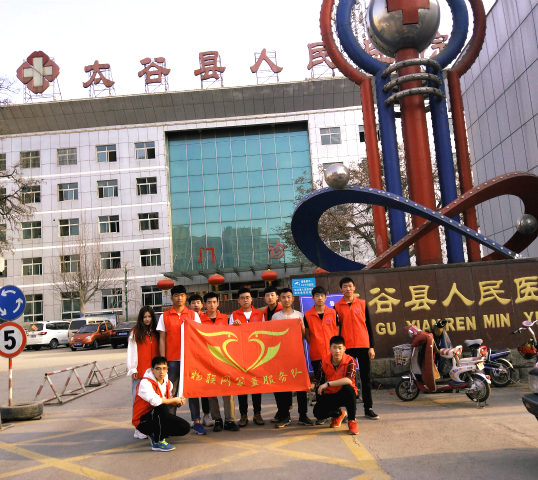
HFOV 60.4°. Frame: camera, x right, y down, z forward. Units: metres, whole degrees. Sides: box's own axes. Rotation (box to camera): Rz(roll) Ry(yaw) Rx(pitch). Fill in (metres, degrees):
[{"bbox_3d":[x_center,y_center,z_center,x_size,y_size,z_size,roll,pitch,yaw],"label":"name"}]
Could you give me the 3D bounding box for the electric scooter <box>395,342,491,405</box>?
[{"bbox_3d":[2.372,1.720,6.439,1.380,1.040,0.580,-9,-9,35],"label":"electric scooter"}]

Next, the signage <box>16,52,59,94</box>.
[{"bbox_3d":[-23.571,-17.113,47.223,4.500,4.500,0.350,-4,-8,1],"label":"signage"}]

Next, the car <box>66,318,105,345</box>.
[{"bbox_3d":[-10.350,5.700,27.450,1.520,1.500,3.500,-5,-8,7],"label":"car"}]

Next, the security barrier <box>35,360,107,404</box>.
[{"bbox_3d":[-3.960,2.850,9.350,0.540,0.530,1.850,-5,-8,6],"label":"security barrier"}]

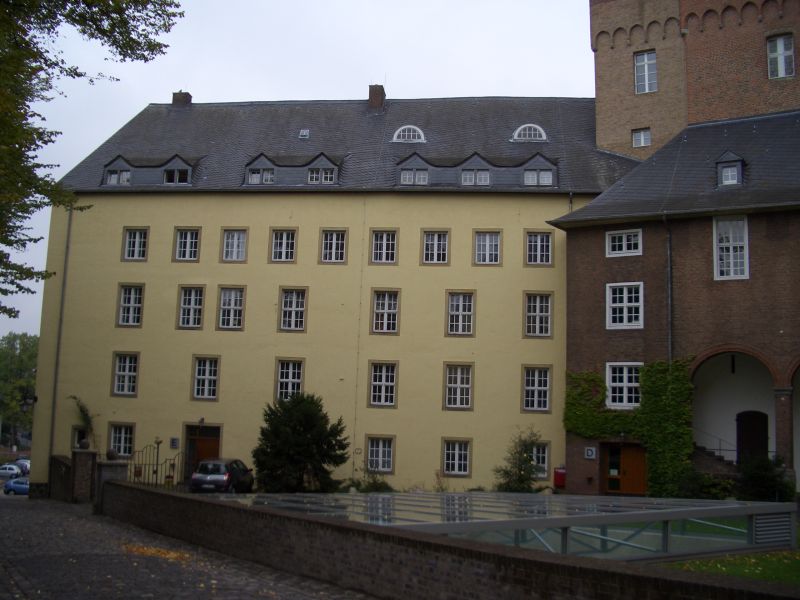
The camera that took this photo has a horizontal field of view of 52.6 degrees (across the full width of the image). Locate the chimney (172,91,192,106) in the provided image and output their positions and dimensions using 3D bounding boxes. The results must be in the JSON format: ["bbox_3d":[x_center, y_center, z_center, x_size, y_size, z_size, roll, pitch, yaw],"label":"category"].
[{"bbox_3d":[-13.109,-12.002,48.799,0.920,0.950,0.650,1,-7,8],"label":"chimney"}]

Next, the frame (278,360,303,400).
[{"bbox_3d":[-5.203,3.886,38.472,1.120,1.970,0.150,1,-7,8],"label":"frame"}]

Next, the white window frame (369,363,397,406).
[{"bbox_3d":[-0.800,4.024,38.780,1.140,1.977,0.130,1,-7,8],"label":"white window frame"}]

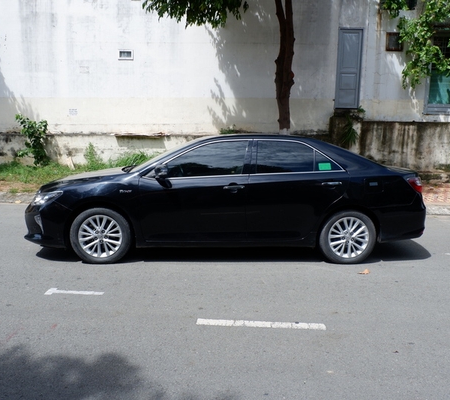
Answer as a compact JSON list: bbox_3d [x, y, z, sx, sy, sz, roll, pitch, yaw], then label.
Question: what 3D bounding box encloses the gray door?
[{"bbox_3d":[3.475,-3.684,11.275,0.687,2.159,0.100,1,8,1],"label":"gray door"}]

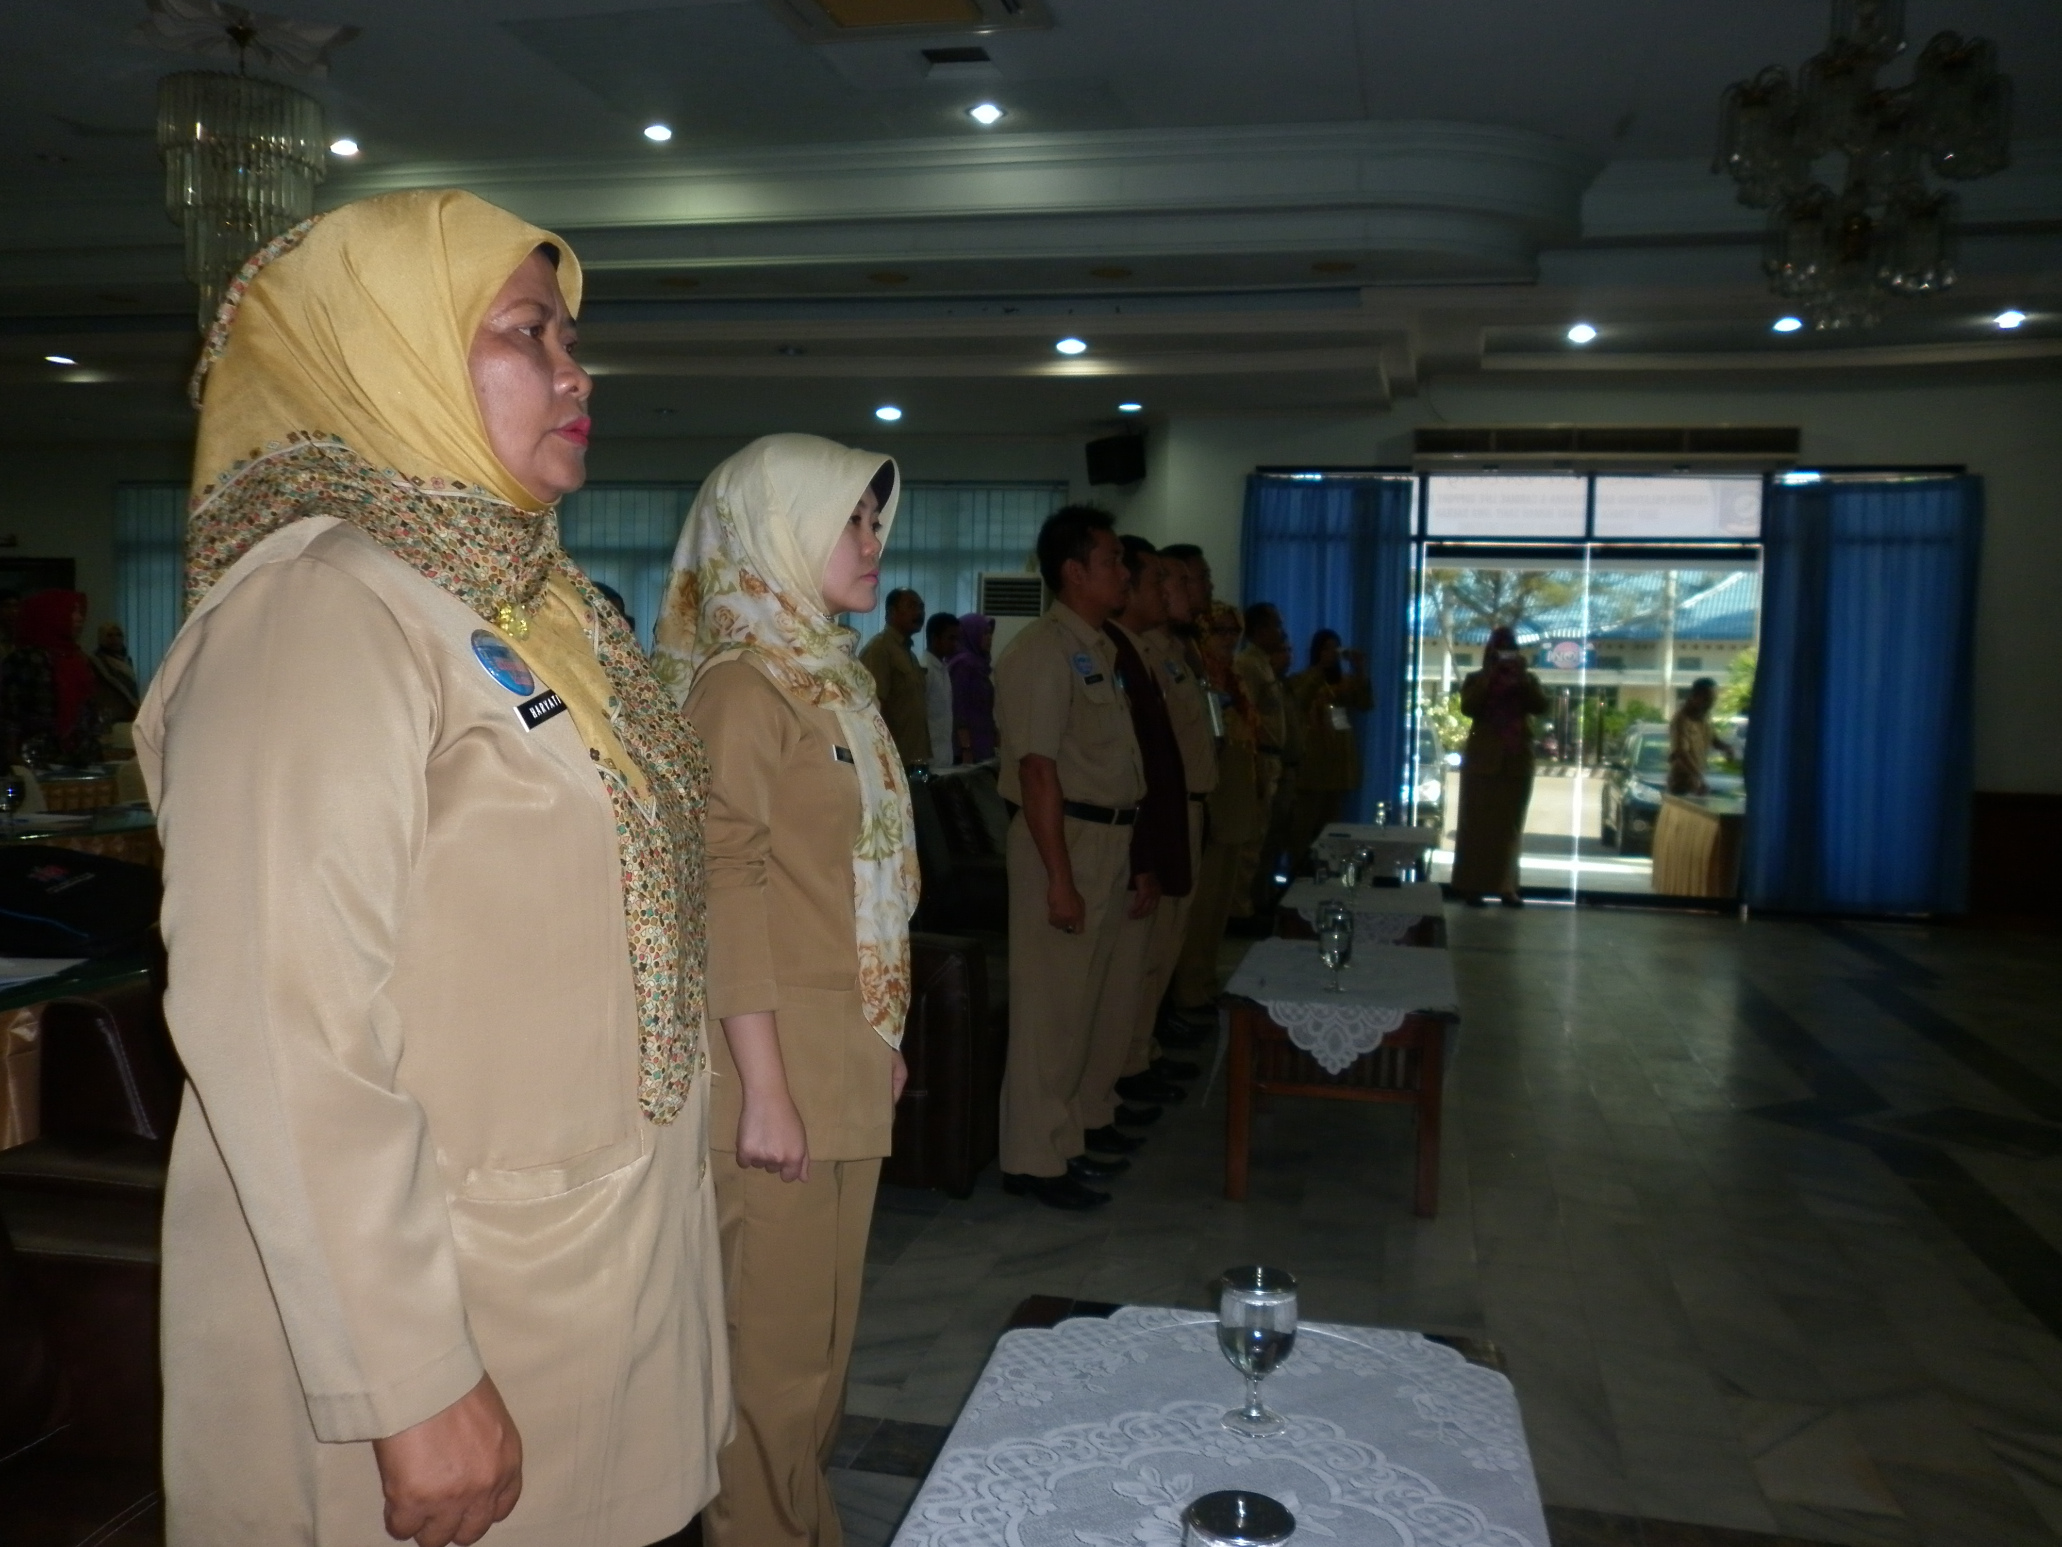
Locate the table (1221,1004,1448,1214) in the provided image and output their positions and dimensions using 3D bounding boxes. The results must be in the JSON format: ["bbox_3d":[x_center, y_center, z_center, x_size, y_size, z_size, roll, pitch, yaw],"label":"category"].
[{"bbox_3d":[0.856,0.791,4.574,0.590,0.490,1.100,2,3,13],"label":"table"}]

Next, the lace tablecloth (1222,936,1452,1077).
[{"bbox_3d":[0.863,0.626,4.576,0.610,0.190,1.120,2,3,13],"label":"lace tablecloth"}]

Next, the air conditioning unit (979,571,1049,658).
[{"bbox_3d":[-0.103,-0.294,10.200,0.460,1.890,0.330,2,3,4],"label":"air conditioning unit"}]

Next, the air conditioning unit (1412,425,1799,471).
[{"bbox_3d":[3.258,-1.857,9.463,2.080,0.250,0.230,2,3,11],"label":"air conditioning unit"}]

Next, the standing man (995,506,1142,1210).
[{"bbox_3d":[0.114,0.196,4.171,0.360,1.680,0.520,2,3,13],"label":"standing man"}]

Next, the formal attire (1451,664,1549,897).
[{"bbox_3d":[2.698,0.012,9.650,0.560,1.360,0.440,2,3,7],"label":"formal attire"}]

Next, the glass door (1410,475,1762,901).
[{"bbox_3d":[3.365,-0.502,10.308,2.030,2.630,0.100,2,3,13],"label":"glass door"}]

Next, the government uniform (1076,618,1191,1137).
[{"bbox_3d":[0.284,0.252,4.628,0.340,1.400,0.520,3,4,20],"label":"government uniform"}]

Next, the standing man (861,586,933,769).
[{"bbox_3d":[-0.718,-0.138,8.900,0.340,1.710,0.520,2,4,18],"label":"standing man"}]

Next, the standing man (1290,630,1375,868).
[{"bbox_3d":[1.666,-0.036,9.350,0.450,1.570,0.520,4,4,38],"label":"standing man"}]

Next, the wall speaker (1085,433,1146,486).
[{"bbox_3d":[0.551,-2.064,10.947,0.250,0.280,0.310,-15,11,-30],"label":"wall speaker"}]

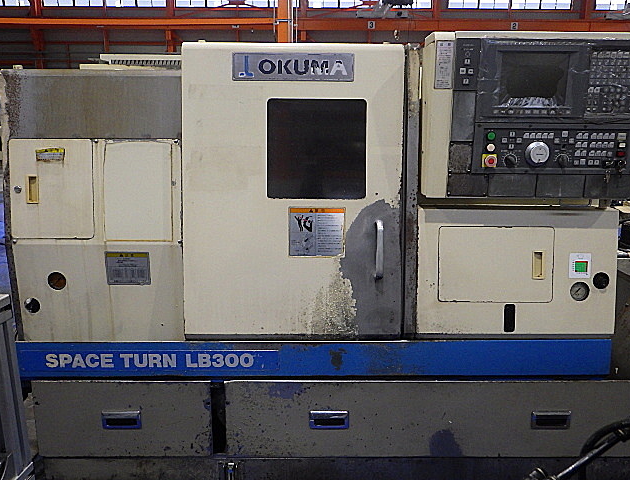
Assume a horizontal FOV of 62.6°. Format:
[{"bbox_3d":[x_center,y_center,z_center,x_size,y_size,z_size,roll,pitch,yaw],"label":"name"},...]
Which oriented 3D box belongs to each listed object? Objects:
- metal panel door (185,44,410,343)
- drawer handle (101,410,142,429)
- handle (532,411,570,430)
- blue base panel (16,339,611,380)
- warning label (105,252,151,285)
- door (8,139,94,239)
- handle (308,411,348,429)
[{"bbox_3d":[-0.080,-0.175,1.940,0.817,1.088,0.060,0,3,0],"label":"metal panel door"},{"bbox_3d":[-0.727,0.677,1.964,0.150,0.070,0.030,0,5,0],"label":"drawer handle"},{"bbox_3d":[0.891,0.678,1.964,0.152,0.073,0.030,0,5,0],"label":"handle"},{"bbox_3d":[-0.004,0.442,1.956,2.219,0.138,0.050,0,3,0],"label":"blue base panel"},{"bbox_3d":[-0.716,0.110,1.989,0.173,0.125,0.006,0,11,0],"label":"warning label"},{"bbox_3d":[-0.995,-0.192,1.972,0.322,0.376,0.025,0,3,0],"label":"door"},{"bbox_3d":[0.055,0.677,1.964,0.151,0.071,0.030,0,5,0],"label":"handle"}]

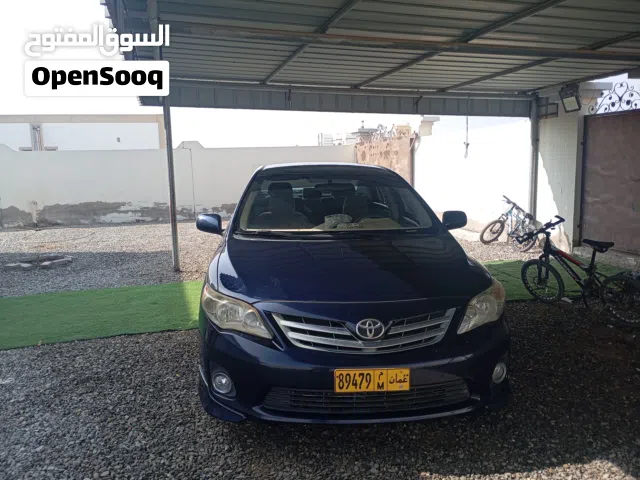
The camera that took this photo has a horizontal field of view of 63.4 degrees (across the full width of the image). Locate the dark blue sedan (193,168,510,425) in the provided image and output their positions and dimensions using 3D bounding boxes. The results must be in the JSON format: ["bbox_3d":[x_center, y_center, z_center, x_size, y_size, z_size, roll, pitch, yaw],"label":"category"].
[{"bbox_3d":[0.045,0.066,4.560,1.800,1.465,4.540,-1,8,-5],"label":"dark blue sedan"}]

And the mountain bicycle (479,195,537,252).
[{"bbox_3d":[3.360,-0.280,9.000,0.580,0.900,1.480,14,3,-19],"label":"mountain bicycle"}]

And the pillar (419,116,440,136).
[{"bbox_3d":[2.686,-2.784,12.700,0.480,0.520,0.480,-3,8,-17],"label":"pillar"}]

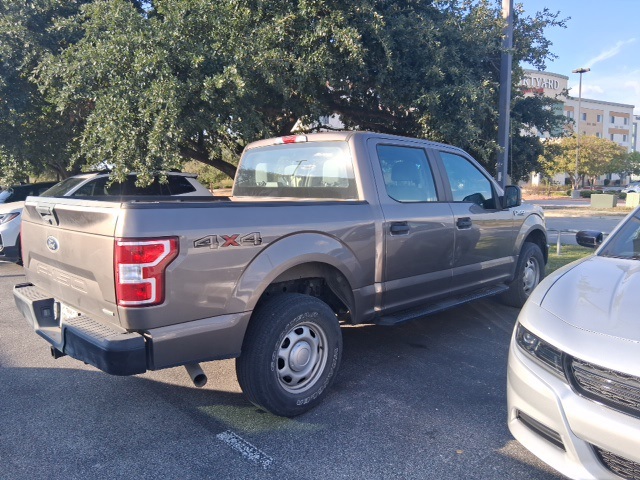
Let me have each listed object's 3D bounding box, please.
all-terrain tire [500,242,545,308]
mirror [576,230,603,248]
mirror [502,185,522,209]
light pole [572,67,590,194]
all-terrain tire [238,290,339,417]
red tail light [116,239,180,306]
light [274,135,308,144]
[{"bbox_3d":[2.426,0.415,5.762,0.785,0.785,0.265,-7,10,-44],"label":"all-terrain tire"},{"bbox_3d":[2.189,-0.004,3.900,0.150,0.140,0.220,-7,10,-44],"label":"mirror"},{"bbox_3d":[1.887,-0.426,4.769,0.140,0.240,0.225,-7,10,-44],"label":"mirror"},{"bbox_3d":[20.166,-8.224,37.413,1.250,9.950,0.650,5,9,38],"label":"light pole"},{"bbox_3d":[-0.185,0.751,3.210,0.785,0.785,0.265,-7,10,-44],"label":"all-terrain tire"},{"bbox_3d":[-0.851,0.148,2.403,0.270,0.345,0.150,-7,10,-44],"label":"red tail light"},{"bbox_3d":[-0.249,-0.868,4.171,0.080,0.060,0.410,-7,10,-44],"label":"light"}]

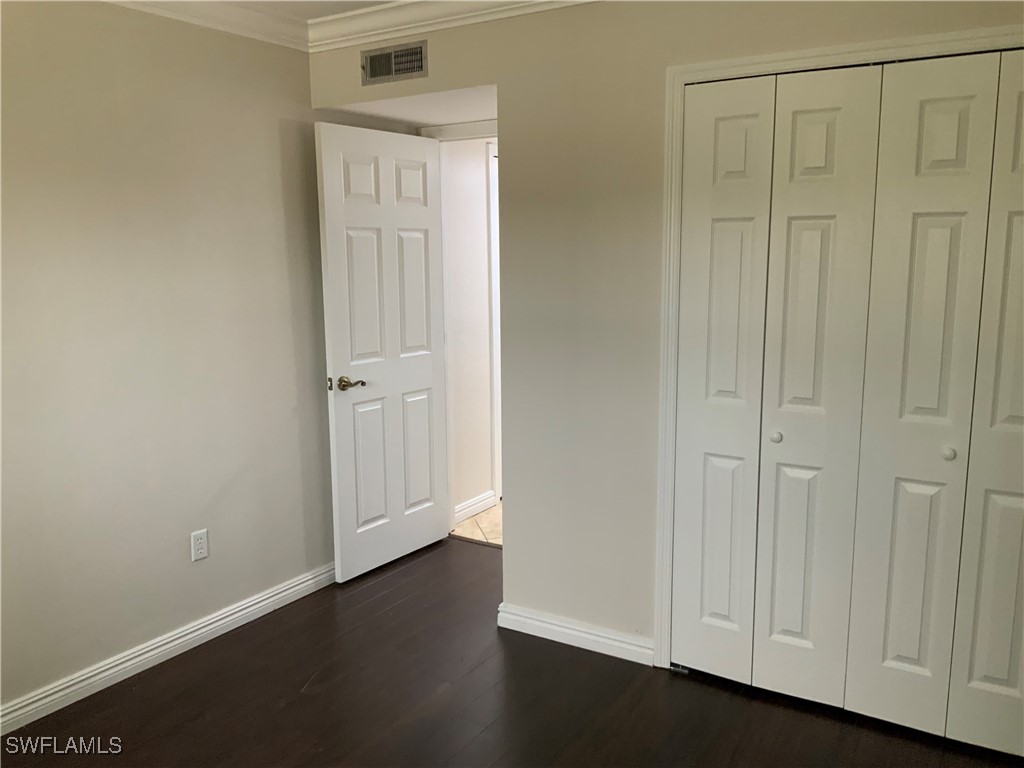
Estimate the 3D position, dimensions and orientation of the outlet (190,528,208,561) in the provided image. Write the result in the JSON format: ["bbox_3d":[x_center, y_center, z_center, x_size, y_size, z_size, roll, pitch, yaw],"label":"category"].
[{"bbox_3d":[-1.221,0.634,3.364,0.010,0.114,0.072,6,11,33],"label":"outlet"}]

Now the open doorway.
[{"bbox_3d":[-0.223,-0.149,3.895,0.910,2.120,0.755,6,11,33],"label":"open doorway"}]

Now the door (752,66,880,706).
[{"bbox_3d":[0.959,0.054,2.730,0.301,2.006,0.040,6,11,33],"label":"door"}]

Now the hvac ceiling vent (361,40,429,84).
[{"bbox_3d":[-0.472,-1.272,3.409,0.346,0.137,0.024,6,11,33],"label":"hvac ceiling vent"}]

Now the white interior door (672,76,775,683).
[{"bbox_3d":[0.706,0.030,2.892,0.293,2.006,0.040,6,11,33],"label":"white interior door"}]

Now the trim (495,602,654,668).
[{"bbox_3d":[0.233,0.965,3.314,0.674,0.100,0.018,6,11,33],"label":"trim"}]

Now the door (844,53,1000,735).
[{"bbox_3d":[1.211,0.079,2.568,0.293,2.006,0.040,6,11,33],"label":"door"}]

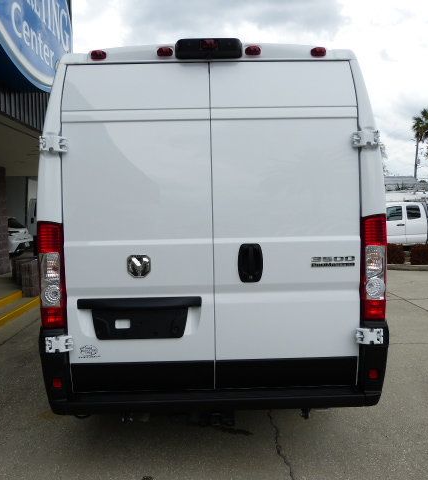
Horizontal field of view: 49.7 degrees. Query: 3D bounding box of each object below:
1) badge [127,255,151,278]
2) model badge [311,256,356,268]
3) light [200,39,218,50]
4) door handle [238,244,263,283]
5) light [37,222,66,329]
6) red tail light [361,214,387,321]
[{"bbox_3d":[-0.421,0.150,2.605,0.132,0.132,0.020,-1,4,-1],"label":"badge"},{"bbox_3d":[0.679,0.126,2.623,0.252,0.065,0.015,-1,4,-1],"label":"model badge"},{"bbox_3d":[-0.025,-1.102,2.603,0.100,0.057,0.040,-1,4,-1],"label":"light"},{"bbox_3d":[0.209,0.133,2.607,0.141,0.221,0.050,-1,4,-1],"label":"door handle"},{"bbox_3d":[-0.919,0.201,2.642,0.169,0.607,0.140,-1,4,-1],"label":"light"},{"bbox_3d":[0.917,0.160,2.673,0.178,0.619,0.140,-1,4,-1],"label":"red tail light"}]

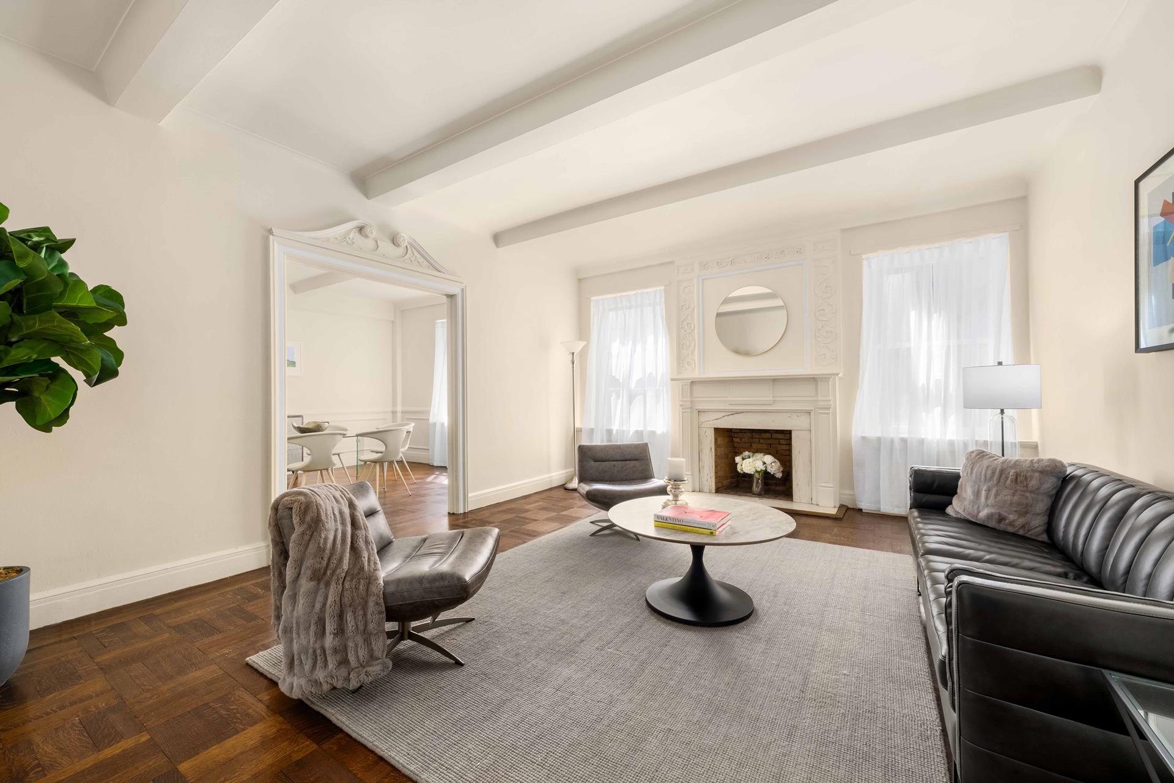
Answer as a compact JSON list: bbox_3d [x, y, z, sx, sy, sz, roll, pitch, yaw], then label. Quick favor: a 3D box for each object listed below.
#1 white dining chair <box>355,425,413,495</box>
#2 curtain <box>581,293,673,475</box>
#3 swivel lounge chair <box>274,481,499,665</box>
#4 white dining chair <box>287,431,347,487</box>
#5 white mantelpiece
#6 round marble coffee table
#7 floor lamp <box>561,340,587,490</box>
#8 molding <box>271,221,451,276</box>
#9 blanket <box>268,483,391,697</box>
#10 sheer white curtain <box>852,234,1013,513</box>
[{"bbox_3d":[-2.331,0.819,5.180,0.537,0.770,0.547,-1,0,28],"label":"white dining chair"},{"bbox_3d":[0.446,-0.051,5.747,1.260,2.406,0.136,-1,-1,33],"label":"curtain"},{"bbox_3d":[-0.837,0.825,2.116,0.770,0.699,0.689,-1,0,0],"label":"swivel lounge chair"},{"bbox_3d":[-2.745,0.805,4.577,0.570,0.783,0.600,-1,-1,33],"label":"white dining chair"},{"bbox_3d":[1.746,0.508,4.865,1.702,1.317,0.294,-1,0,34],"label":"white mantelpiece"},{"bbox_3d":[0.606,0.905,2.487,0.975,0.464,0.975,-1,0,0],"label":"round marble coffee table"},{"bbox_3d":[-0.150,0.277,5.651,0.329,1.806,0.329,-1,0,0],"label":"floor lamp"},{"bbox_3d":[-1.675,-1.223,3.811,0.091,0.301,1.691,-1,-1,33],"label":"molding"},{"bbox_3d":[-1.024,0.805,1.959,0.476,0.729,0.496,-1,0,0],"label":"blanket"},{"bbox_3d":[3.037,-0.086,4.054,1.197,2.412,0.147,-1,-1,33],"label":"sheer white curtain"}]

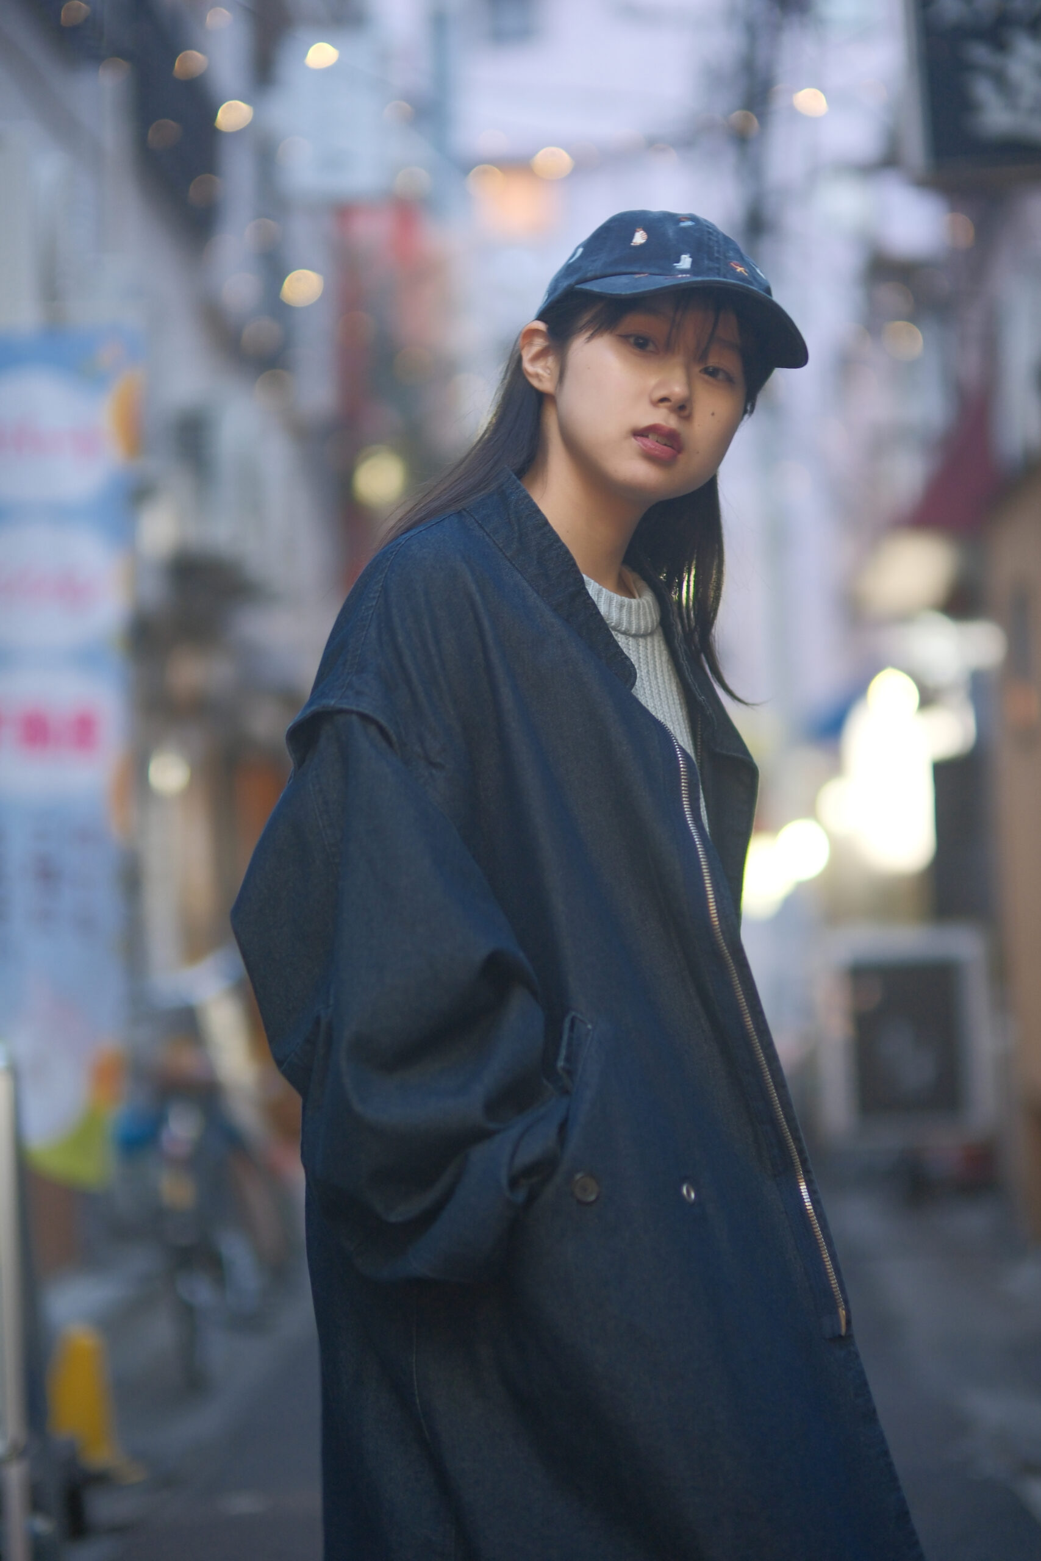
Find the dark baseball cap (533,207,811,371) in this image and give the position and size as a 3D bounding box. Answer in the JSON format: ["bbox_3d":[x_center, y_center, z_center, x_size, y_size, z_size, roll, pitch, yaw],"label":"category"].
[{"bbox_3d":[0.123,-0.379,2.475,0.176,0.128,0.260,18,-13,-21],"label":"dark baseball cap"}]

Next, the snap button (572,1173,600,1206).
[{"bbox_3d":[0.048,0.295,2.350,0.019,0.019,0.006,1,1,-24],"label":"snap button"}]

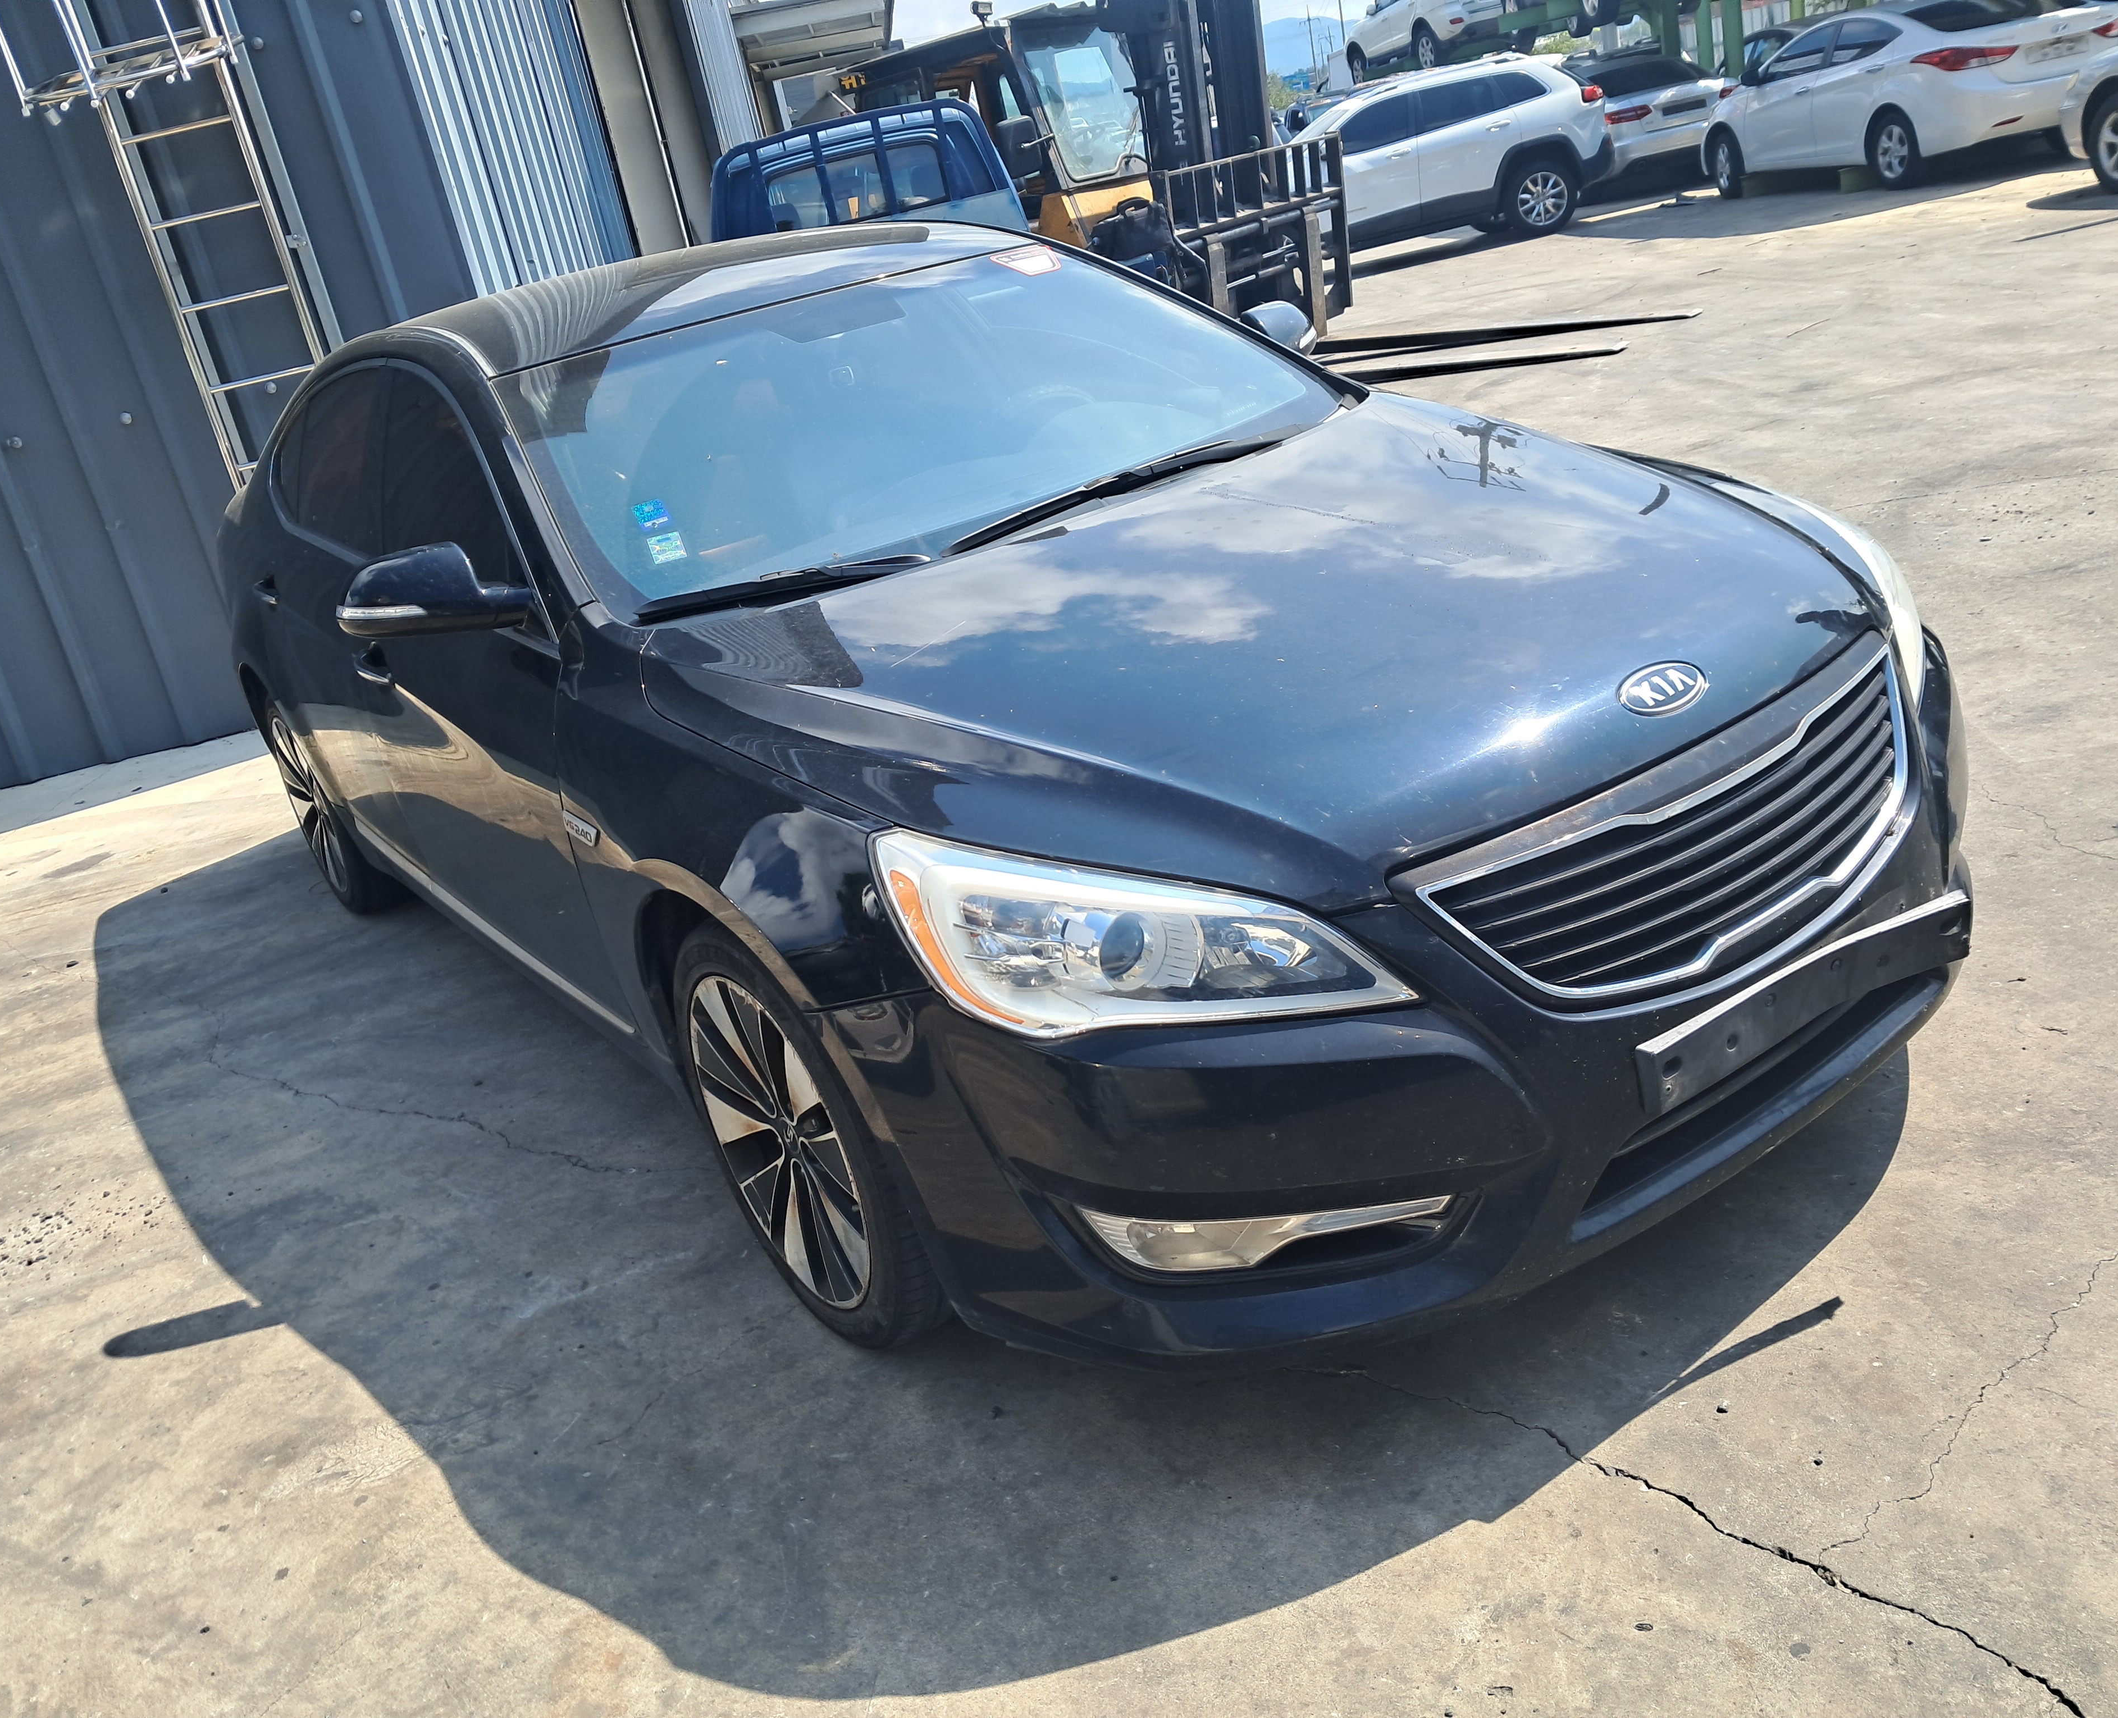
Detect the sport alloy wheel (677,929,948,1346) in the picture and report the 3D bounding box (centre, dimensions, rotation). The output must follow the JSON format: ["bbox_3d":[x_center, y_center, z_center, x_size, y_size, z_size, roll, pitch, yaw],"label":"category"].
[{"bbox_3d":[-0.294,0.350,2.476,0.240,0.665,0.665,-24,23,-29],"label":"sport alloy wheel"}]

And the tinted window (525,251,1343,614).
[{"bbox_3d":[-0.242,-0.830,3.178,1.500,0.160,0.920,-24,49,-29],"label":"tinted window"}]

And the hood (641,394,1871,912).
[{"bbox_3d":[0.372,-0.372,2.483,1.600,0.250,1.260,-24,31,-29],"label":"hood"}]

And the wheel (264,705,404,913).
[{"bbox_3d":[-1.890,-0.176,4.772,0.240,0.665,0.665,-24,23,-29],"label":"wheel"}]

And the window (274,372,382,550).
[{"bbox_3d":[-1.570,-0.847,3.819,0.100,0.400,1.100,1,10,-35],"label":"window"}]

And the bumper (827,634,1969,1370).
[{"bbox_3d":[0.669,0.087,2.324,1.840,0.560,0.740,-24,23,-29],"label":"bumper"}]

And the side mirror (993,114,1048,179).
[{"bbox_3d":[-0.237,-4.380,11.000,0.250,0.340,0.100,-22,22,-24],"label":"side mirror"}]

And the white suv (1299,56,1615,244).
[{"bbox_3d":[3.078,-6.722,17.657,4.620,1.690,1.860,-15,21,-9],"label":"white suv"}]

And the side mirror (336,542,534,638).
[{"bbox_3d":[-0.989,-0.424,2.789,0.240,0.160,0.200,-24,23,-29],"label":"side mirror"}]

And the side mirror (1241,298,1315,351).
[{"bbox_3d":[0.506,-1.083,3.677,0.240,0.160,0.200,-24,23,-29],"label":"side mirror"}]

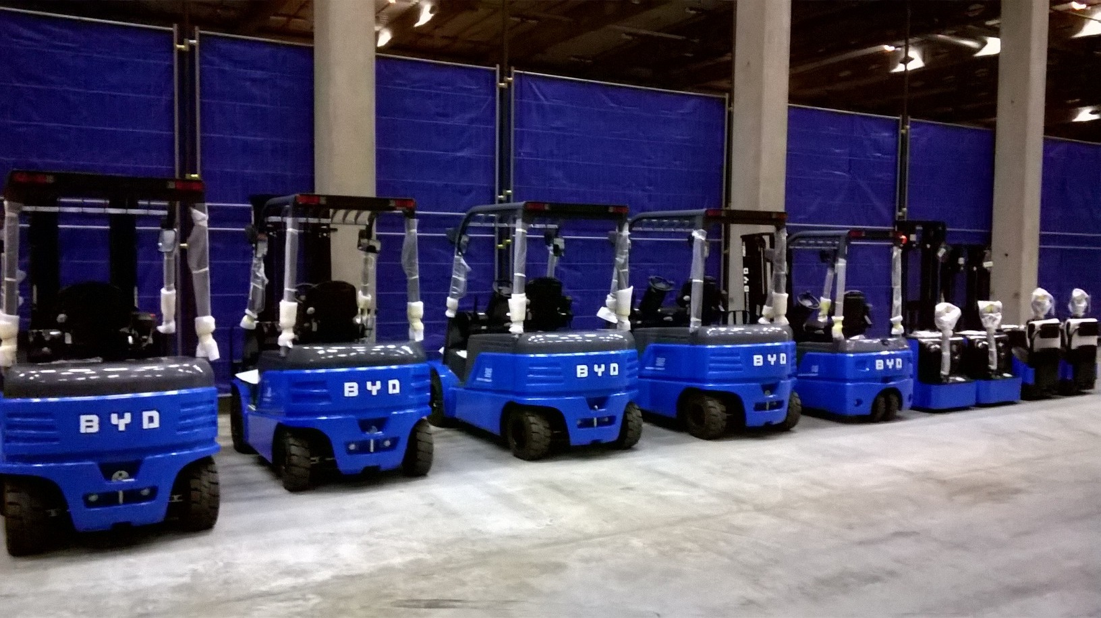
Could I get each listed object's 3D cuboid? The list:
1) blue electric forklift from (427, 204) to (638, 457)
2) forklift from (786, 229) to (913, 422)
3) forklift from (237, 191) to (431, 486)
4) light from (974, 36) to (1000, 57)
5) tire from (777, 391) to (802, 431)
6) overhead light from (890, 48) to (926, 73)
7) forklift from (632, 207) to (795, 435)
[{"bbox_3d":[-0.137,0.137,8.692,1.270,2.200,2.380,-1,4,-29],"label":"blue electric forklift"},{"bbox_3d":[3.182,0.128,10.596,1.120,2.070,2.200,-1,4,-29],"label":"forklift"},{"bbox_3d":[-1.880,0.144,7.710,1.300,2.260,2.580,-1,4,-28],"label":"forklift"},{"bbox_3d":[9.949,-5.933,20.415,0.560,0.430,0.560,-1,4,-29],"label":"light"},{"bbox_3d":[2.346,1.005,9.233,0.185,0.464,0.464,-1,4,-24],"label":"tire"},{"bbox_3d":[8.707,-6.049,22.038,0.560,0.430,0.560,-1,4,-29],"label":"overhead light"},{"bbox_3d":[1.549,0.099,9.656,1.270,2.200,2.380,-1,4,-29],"label":"forklift"}]

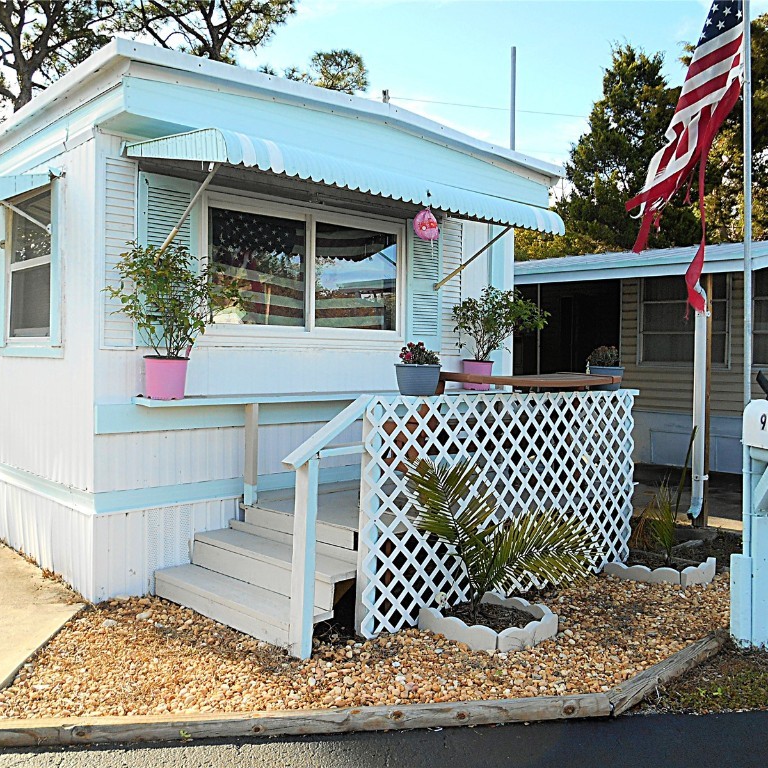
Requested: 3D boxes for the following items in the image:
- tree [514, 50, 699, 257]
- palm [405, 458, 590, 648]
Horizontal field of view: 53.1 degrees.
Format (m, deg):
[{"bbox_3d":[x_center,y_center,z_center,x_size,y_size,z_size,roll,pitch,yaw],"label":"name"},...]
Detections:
[{"bbox_3d":[4.949,-3.307,17.136,4.400,8.400,4.200,-1,3,-42],"label":"tree"},{"bbox_3d":[0.609,0.855,4.020,0.970,0.910,0.720,-1,3,-42],"label":"palm"}]

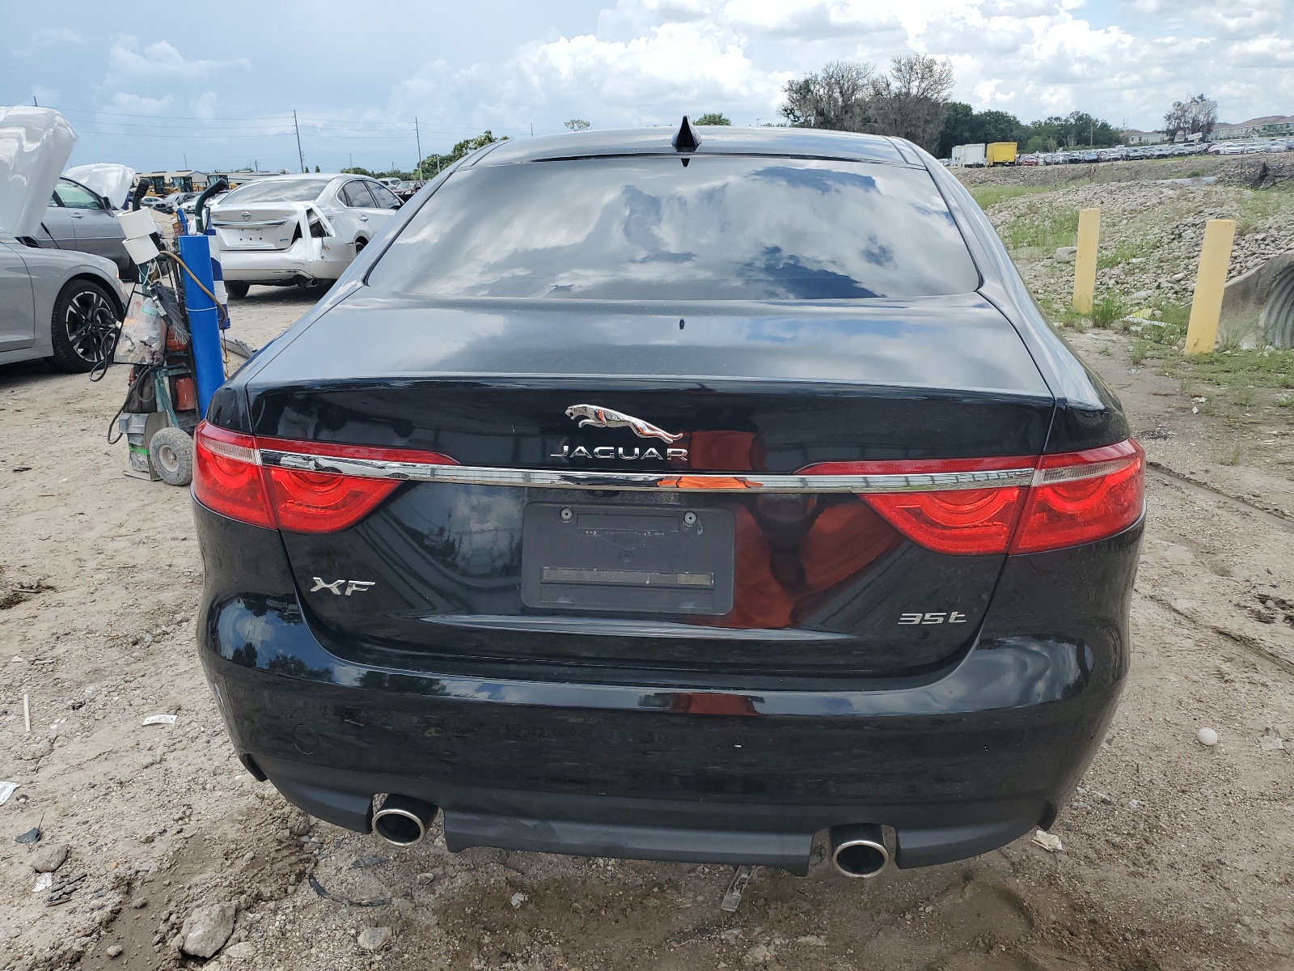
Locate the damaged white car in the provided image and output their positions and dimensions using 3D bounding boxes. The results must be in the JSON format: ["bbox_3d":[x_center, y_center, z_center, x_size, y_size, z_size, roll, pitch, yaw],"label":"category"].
[{"bbox_3d":[-4.250,-3.460,13.150,1.830,1.470,4.850,1,18,5],"label":"damaged white car"}]

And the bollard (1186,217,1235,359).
[{"bbox_3d":[4.242,-1.491,7.312,0.210,0.980,0.210,-1,18,0],"label":"bollard"}]

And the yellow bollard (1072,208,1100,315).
[{"bbox_3d":[4.356,-2.217,9.636,0.200,1.000,0.200,-1,18,0],"label":"yellow bollard"}]

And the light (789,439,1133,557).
[{"bbox_3d":[0.509,0.002,1.463,0.588,0.155,0.340,2,18,6],"label":"light"}]

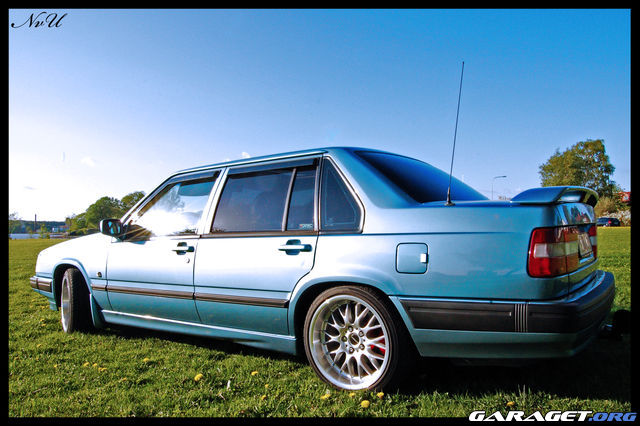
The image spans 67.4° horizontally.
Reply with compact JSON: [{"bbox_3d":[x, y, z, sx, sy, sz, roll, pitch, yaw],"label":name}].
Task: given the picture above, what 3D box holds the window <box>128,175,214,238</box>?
[{"bbox_3d":[-1.074,-0.032,3.509,0.780,0.450,0.050,-3,-24,34],"label":"window"}]

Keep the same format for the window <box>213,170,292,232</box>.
[{"bbox_3d":[-0.422,-0.069,3.065,0.610,0.430,0.050,-3,-24,34],"label":"window"}]

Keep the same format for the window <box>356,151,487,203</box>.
[{"bbox_3d":[0.720,-0.211,3.142,0.708,0.094,1.230,38,20,29],"label":"window"}]

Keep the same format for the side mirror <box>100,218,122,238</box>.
[{"bbox_3d":[-1.558,0.117,3.554,0.120,0.135,0.190,-3,-2,34],"label":"side mirror"}]

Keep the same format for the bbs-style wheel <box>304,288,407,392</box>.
[{"bbox_3d":[0.205,0.686,2.631,0.605,0.605,0.220,-3,-2,34],"label":"bbs-style wheel"}]

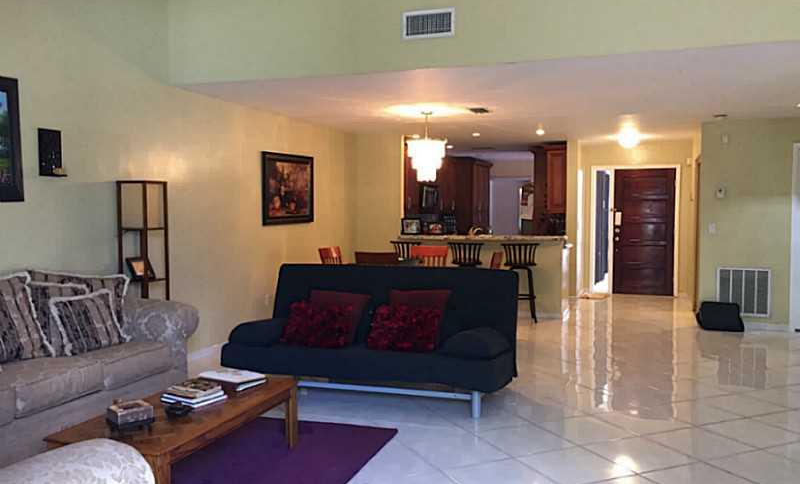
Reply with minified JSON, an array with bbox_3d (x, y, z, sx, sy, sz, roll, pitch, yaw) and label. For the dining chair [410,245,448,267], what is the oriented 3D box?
[{"bbox_3d":[0.281,0.535,7.708,0.460,0.950,0.520,1,3,18],"label":"dining chair"}]

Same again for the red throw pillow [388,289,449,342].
[{"bbox_3d":[0.120,0.543,4.927,0.460,0.450,0.150,1,-30,18],"label":"red throw pillow"}]

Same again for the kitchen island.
[{"bbox_3d":[1.096,0.416,9.005,2.270,1.060,0.650,1,3,18],"label":"kitchen island"}]

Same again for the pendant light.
[{"bbox_3d":[0.294,-1.025,7.175,0.440,0.763,0.440,0,3,0],"label":"pendant light"}]

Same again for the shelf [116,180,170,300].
[{"bbox_3d":[-1.940,0.346,5.087,0.260,1.590,0.260,1,3,18],"label":"shelf"}]

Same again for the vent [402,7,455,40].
[{"bbox_3d":[0.210,-1.619,4.971,0.410,0.205,0.030,1,3,18],"label":"vent"}]

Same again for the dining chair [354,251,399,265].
[{"bbox_3d":[-0.208,0.571,6.985,0.470,0.950,0.520,1,3,23],"label":"dining chair"}]

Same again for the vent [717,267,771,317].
[{"bbox_3d":[4.097,0.598,7.994,0.570,0.560,0.030,1,3,18],"label":"vent"}]

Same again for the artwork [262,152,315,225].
[{"bbox_3d":[-1.253,-0.603,7.681,0.040,0.785,1.240,1,3,18],"label":"artwork"}]

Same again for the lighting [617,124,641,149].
[{"bbox_3d":[3.113,-1.423,9.129,0.320,0.200,0.320,1,3,18],"label":"lighting"}]

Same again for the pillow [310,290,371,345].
[{"bbox_3d":[-0.507,0.567,5.102,0.460,0.450,0.150,1,-32,18],"label":"pillow"}]

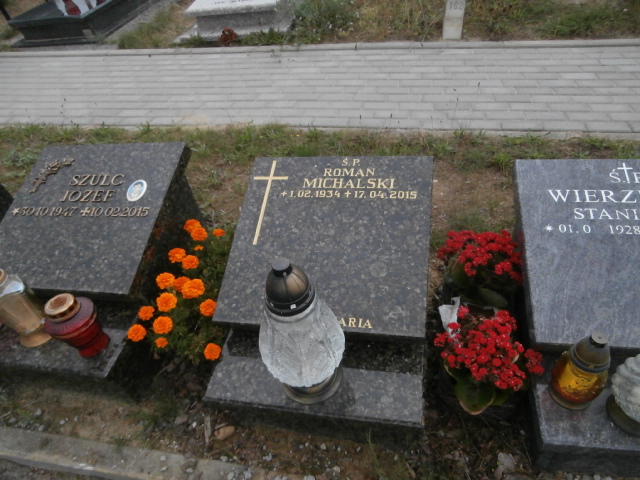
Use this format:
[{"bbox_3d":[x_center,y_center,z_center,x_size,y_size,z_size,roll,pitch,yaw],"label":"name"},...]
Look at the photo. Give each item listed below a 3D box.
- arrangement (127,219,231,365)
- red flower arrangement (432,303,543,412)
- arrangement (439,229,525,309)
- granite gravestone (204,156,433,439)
[{"bbox_3d":[-0.385,0.171,1.555,0.300,0.190,0.580,2,39,13],"label":"arrangement"},{"bbox_3d":[0.417,0.324,1.163,0.230,0.210,0.240,2,39,13],"label":"red flower arrangement"},{"bbox_3d":[0.474,0.106,1.372,0.230,0.220,0.230,2,39,13],"label":"arrangement"},{"bbox_3d":[0.024,0.117,1.365,0.606,0.454,0.735,2,39,13],"label":"granite gravestone"}]

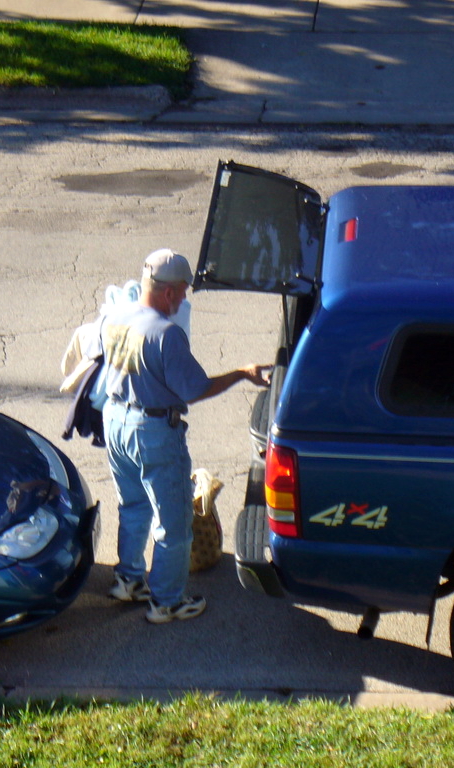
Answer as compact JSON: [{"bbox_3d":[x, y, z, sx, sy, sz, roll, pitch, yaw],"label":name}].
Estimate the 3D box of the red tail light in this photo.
[{"bbox_3d":[0.245,0.424,12.223,0.152,0.423,0.160,1,21,4],"label":"red tail light"}]

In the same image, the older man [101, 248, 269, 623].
[{"bbox_3d":[-0.227,0.208,13.374,0.680,1.740,0.560,-12,24,-26],"label":"older man"}]

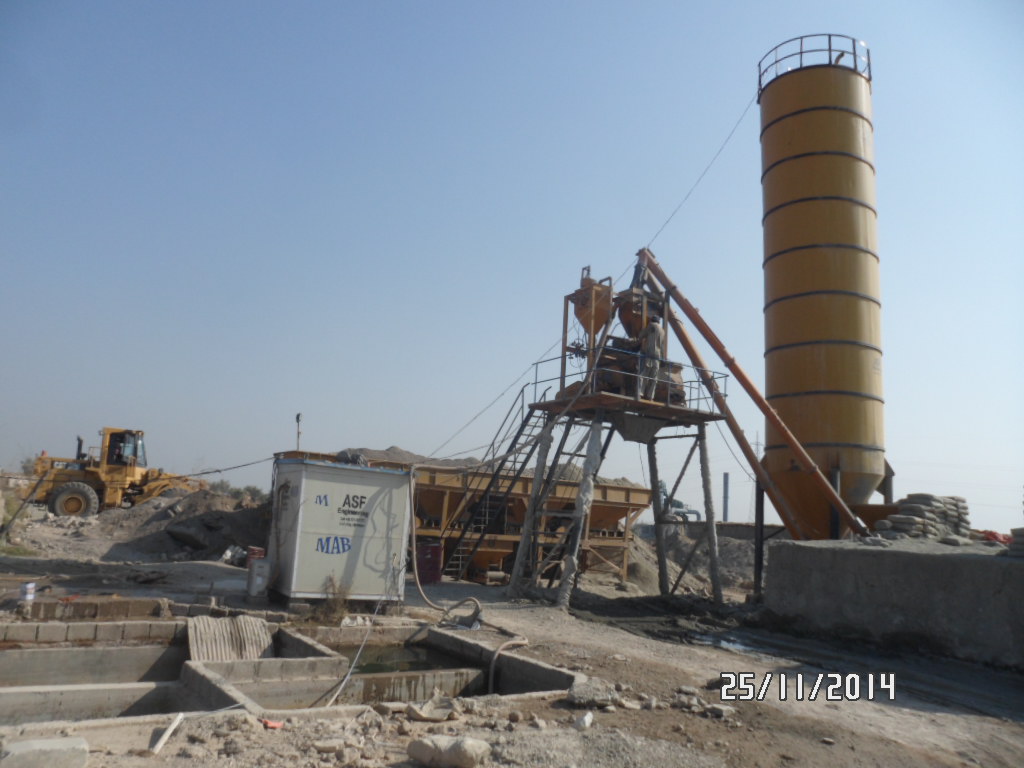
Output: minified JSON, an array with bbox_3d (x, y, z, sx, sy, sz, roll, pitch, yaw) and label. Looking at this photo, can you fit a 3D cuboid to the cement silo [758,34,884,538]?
[{"bbox_3d":[8.050,-1.952,20.076,2.850,13.900,2.850,3,-10,0],"label":"cement silo"}]

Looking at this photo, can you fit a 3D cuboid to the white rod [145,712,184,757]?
[{"bbox_3d":[-2.232,2.269,5.009,0.035,0.035,0.613,3,-3,-8],"label":"white rod"}]

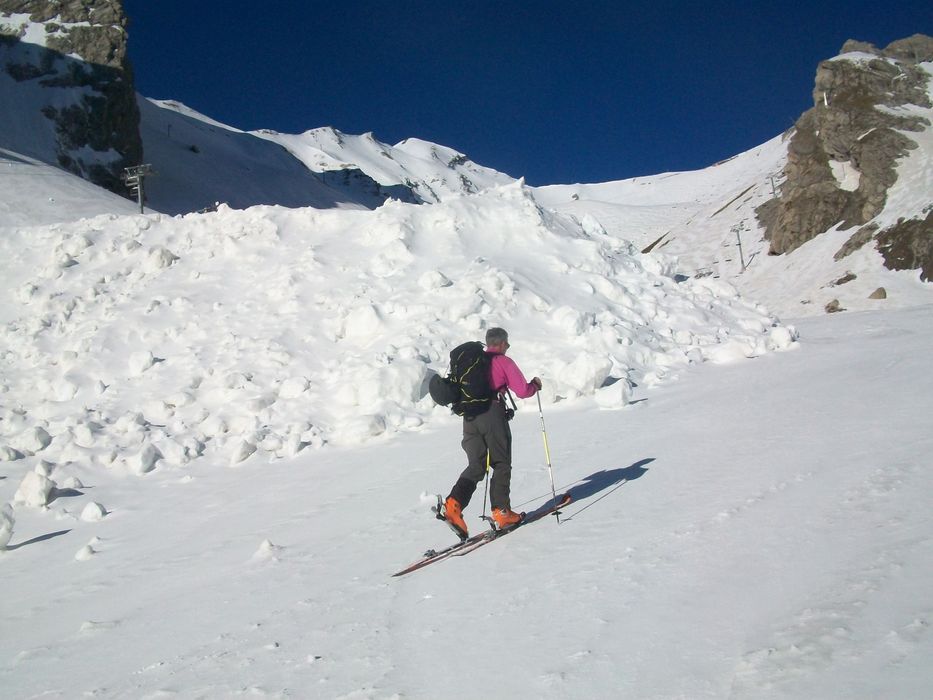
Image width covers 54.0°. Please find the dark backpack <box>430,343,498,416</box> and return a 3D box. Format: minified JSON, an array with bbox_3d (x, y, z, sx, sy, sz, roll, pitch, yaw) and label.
[{"bbox_3d":[-0.034,0.240,7.710,0.350,0.620,0.470,-5,-10,39],"label":"dark backpack"}]

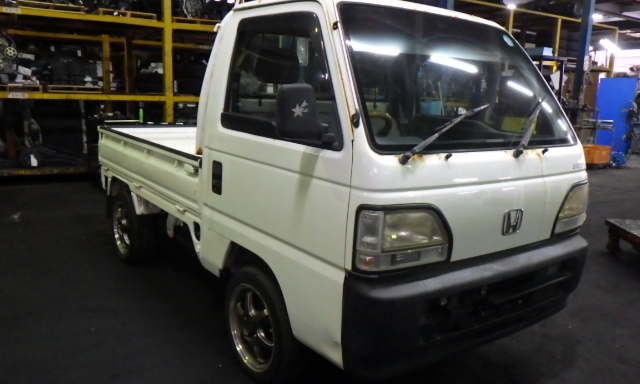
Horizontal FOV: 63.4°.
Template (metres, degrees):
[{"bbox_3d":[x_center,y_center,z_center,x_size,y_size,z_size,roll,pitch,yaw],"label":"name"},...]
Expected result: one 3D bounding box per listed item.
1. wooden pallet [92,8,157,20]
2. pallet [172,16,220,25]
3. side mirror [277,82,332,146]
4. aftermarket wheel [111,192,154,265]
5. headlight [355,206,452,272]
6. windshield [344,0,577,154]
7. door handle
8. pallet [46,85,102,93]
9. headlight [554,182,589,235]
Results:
[{"bbox_3d":[-2.997,-2.636,7.821,0.800,0.100,0.800,-6,14,-36],"label":"wooden pallet"},{"bbox_3d":[-1.992,-2.538,7.848,0.766,0.095,0.800,-6,13,-35],"label":"pallet"},{"bbox_3d":[-0.069,-0.251,1.674,0.190,0.190,0.095,-6,14,-36],"label":"side mirror"},{"bbox_3d":[-1.380,0.261,3.804,0.155,0.530,0.530,-6,14,-36],"label":"aftermarket wheel"},{"bbox_3d":[0.273,0.140,1.670,0.350,0.210,0.140,-6,14,-36],"label":"headlight"},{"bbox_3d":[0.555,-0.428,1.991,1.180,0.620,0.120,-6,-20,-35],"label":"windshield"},{"bbox_3d":[-0.459,-0.063,2.348,0.035,0.150,0.095,-6,14,-36],"label":"door handle"},{"bbox_3d":[-3.885,-1.603,8.070,0.745,0.095,0.800,-6,13,-35],"label":"pallet"},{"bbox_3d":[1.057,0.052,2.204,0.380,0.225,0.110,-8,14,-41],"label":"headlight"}]

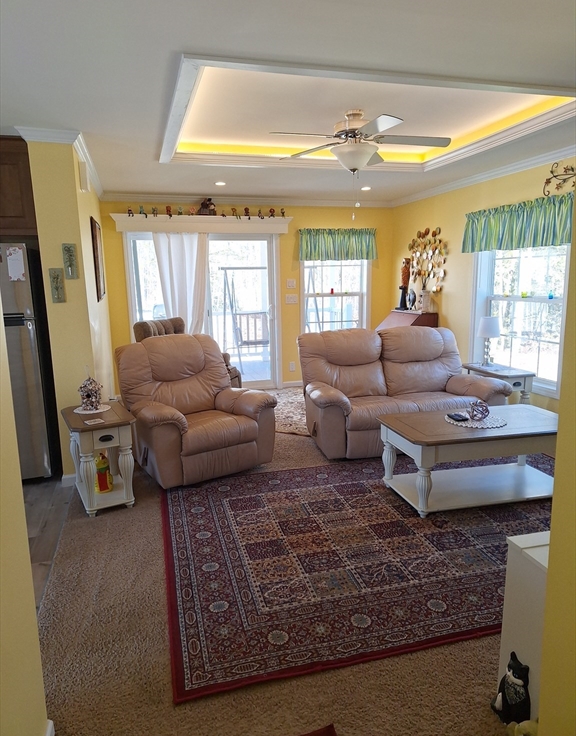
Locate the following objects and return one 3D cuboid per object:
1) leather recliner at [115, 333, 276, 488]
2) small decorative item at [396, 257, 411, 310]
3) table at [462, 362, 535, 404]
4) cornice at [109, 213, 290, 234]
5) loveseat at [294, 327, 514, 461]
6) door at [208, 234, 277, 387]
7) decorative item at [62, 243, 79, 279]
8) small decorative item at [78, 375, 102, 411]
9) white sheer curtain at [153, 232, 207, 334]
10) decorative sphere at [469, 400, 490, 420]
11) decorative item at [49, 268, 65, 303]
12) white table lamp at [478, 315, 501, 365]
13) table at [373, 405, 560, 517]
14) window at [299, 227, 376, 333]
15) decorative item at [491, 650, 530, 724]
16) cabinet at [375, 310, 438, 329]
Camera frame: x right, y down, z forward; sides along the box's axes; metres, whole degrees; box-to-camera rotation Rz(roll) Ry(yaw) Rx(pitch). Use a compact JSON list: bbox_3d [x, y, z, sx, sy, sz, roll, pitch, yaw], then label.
[{"bbox_3d":[-0.748,0.263,4.041,0.960,1.030,0.970,-8,12,-34],"label":"leather recliner"},{"bbox_3d":[1.468,-1.058,6.407,0.160,0.640,0.180,6,13,36],"label":"small decorative item"},{"bbox_3d":[1.934,0.301,4.794,0.350,0.600,0.650,-4,11,-17],"label":"table"},{"bbox_3d":[-0.978,-1.711,6.102,2.150,0.200,0.170,-4,11,-16],"label":"cornice"},{"bbox_3d":[0.981,0.154,4.496,1.620,1.010,0.970,-3,10,-10],"label":"loveseat"},{"bbox_3d":[-0.571,-0.710,6.643,0.866,1.996,0.070,-4,11,-15],"label":"door"},{"bbox_3d":[-1.478,-0.725,3.480,0.083,0.236,0.030,-4,11,-16],"label":"decorative item"},{"bbox_3d":[-1.423,0.171,3.687,0.160,0.235,0.145,-2,10,-5],"label":"small decorative item"},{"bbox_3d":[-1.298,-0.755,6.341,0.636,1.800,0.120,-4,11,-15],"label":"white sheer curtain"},{"bbox_3d":[1.291,0.286,3.432,0.135,0.135,0.135,-4,11,-15],"label":"decorative sphere"},{"bbox_3d":[-1.573,-0.554,3.469,0.088,0.227,0.025,-4,11,-15],"label":"decorative item"},{"bbox_3d":[1.913,-0.247,4.835,0.210,0.464,0.210,-4,11,-15],"label":"white table lamp"},{"bbox_3d":[1.309,0.604,3.499,1.240,0.500,0.670,-4,11,-15],"label":"table"},{"bbox_3d":[0.662,-0.992,6.793,1.050,1.650,0.130,-4,11,-16],"label":"window"},{"bbox_3d":[0.743,1.058,1.682,0.115,0.235,0.125,4,11,26],"label":"decorative item"},{"bbox_3d":[1.424,-0.187,6.291,0.490,1.030,0.760,-4,11,-16],"label":"cabinet"}]

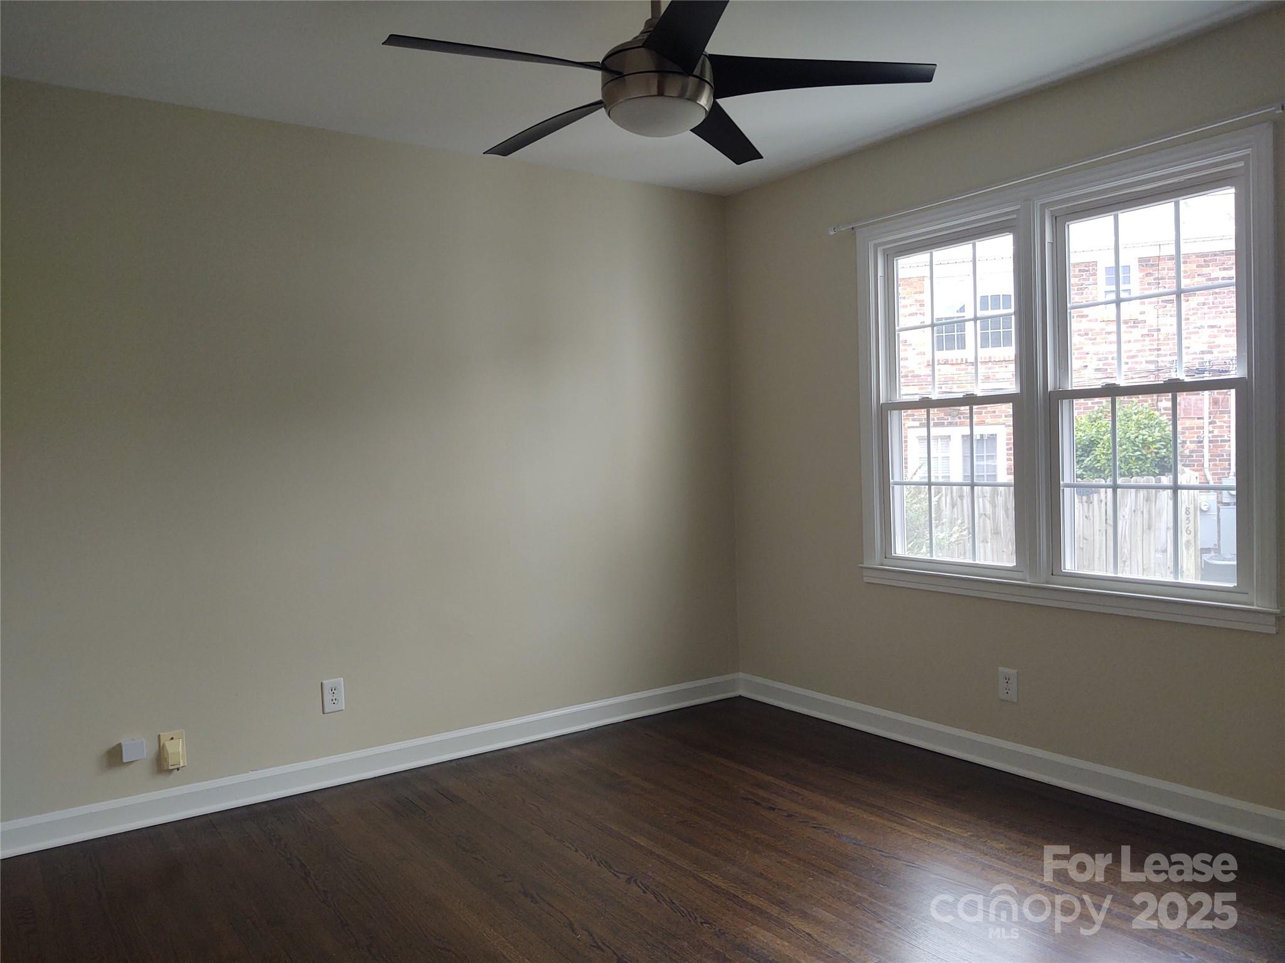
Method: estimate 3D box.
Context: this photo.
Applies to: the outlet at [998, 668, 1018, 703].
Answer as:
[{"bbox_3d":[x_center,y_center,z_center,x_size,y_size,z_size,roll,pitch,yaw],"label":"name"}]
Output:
[{"bbox_3d":[1.346,0.750,3.688,0.008,0.122,0.078,-3,2,-35],"label":"outlet"}]

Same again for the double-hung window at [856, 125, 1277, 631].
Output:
[{"bbox_3d":[1.406,-0.306,3.584,0.120,1.475,1.600,-3,2,-35],"label":"double-hung window"}]

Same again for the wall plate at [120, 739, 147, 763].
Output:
[{"bbox_3d":[-1.699,0.900,3.347,0.062,0.059,0.028,-3,2,-35],"label":"wall plate"}]

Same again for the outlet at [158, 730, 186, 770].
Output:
[{"bbox_3d":[-1.599,0.915,3.414,0.079,0.122,0.035,-3,2,-35],"label":"outlet"}]

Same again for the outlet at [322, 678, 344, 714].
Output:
[{"bbox_3d":[-1.155,0.803,3.746,0.078,0.122,0.008,-3,2,-35],"label":"outlet"}]

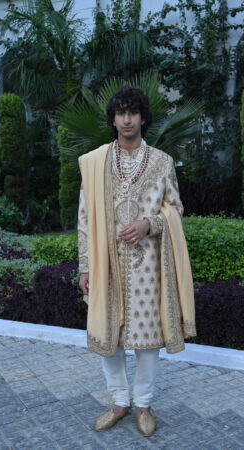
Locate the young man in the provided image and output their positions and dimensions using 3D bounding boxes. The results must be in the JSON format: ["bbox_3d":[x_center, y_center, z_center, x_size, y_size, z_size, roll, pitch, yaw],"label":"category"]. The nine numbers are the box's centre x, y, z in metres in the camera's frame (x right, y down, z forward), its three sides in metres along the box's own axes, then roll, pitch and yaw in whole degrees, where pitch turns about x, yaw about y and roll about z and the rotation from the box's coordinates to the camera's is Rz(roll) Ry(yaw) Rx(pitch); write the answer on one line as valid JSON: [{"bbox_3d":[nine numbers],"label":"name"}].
[{"bbox_3d":[0.081,0.205,2.544,0.615,1.807,0.420,1,7,2],"label":"young man"}]

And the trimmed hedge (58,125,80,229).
[{"bbox_3d":[-0.848,-0.743,8.272,0.458,1.826,0.450,0,7,-6],"label":"trimmed hedge"}]

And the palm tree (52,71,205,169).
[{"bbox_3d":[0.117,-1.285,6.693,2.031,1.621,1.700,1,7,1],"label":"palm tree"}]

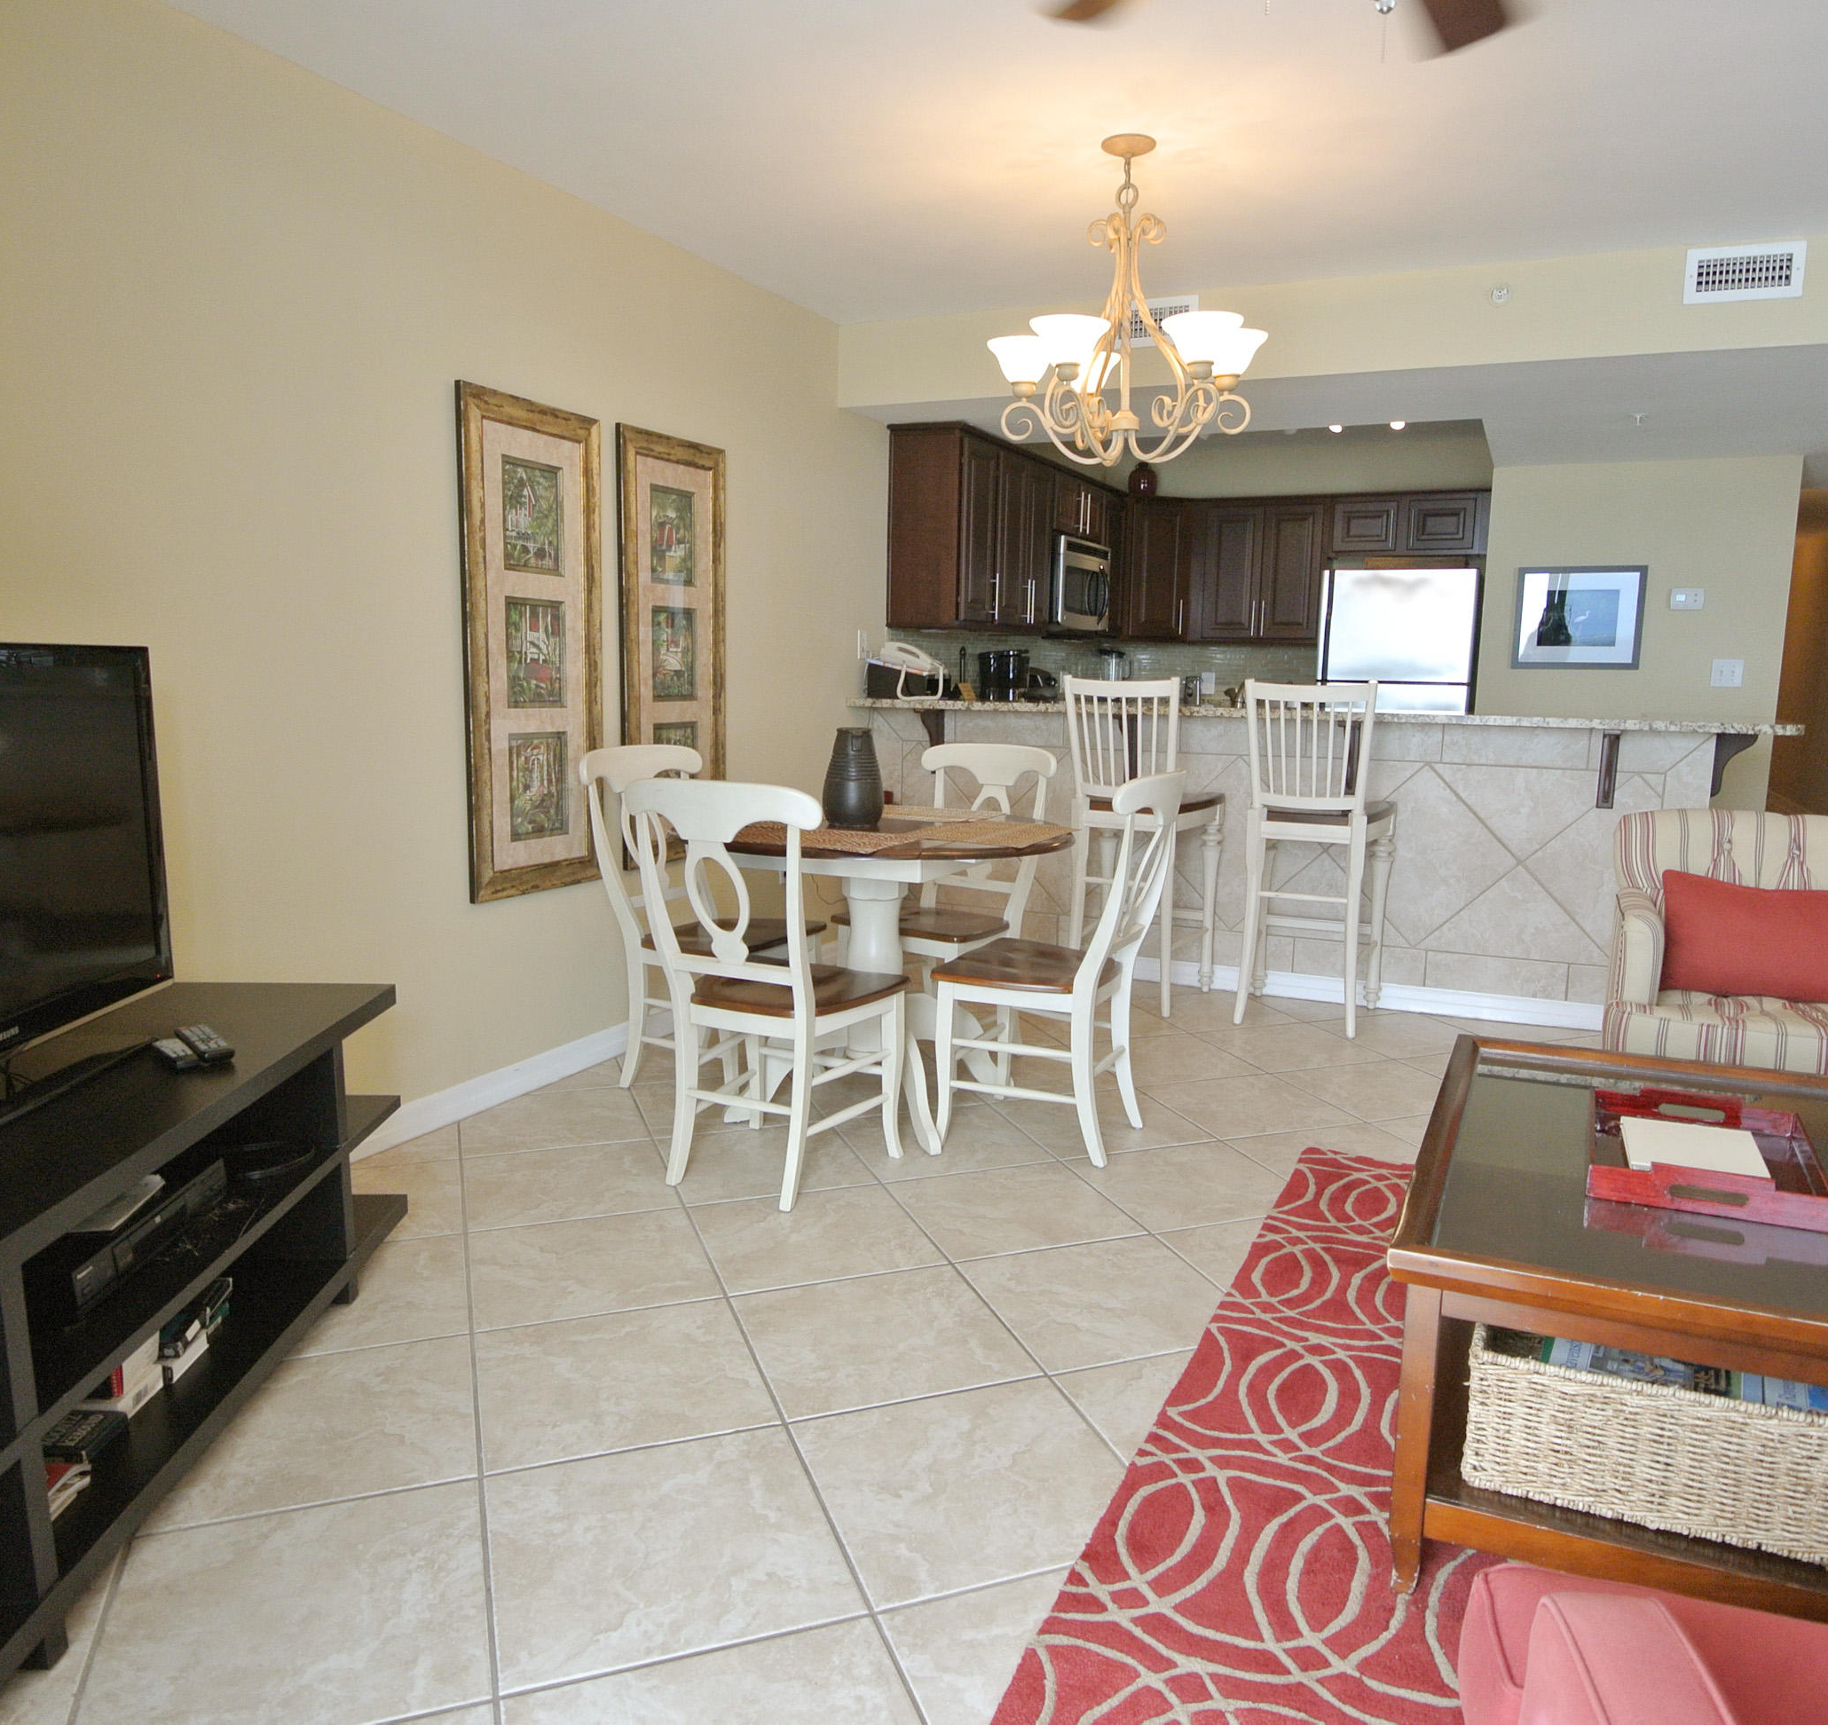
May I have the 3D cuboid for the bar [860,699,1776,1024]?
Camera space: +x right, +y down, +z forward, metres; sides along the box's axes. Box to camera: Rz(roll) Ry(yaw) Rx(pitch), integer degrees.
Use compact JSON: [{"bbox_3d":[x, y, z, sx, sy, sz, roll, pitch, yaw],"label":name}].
[{"bbox_3d":[1.321,-0.036,4.918,3.320,1.090,0.550,4,8,24],"label":"bar"}]

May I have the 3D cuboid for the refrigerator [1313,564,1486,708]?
[{"bbox_3d":[2.626,-0.668,7.051,0.756,1.760,0.760,4,8,24],"label":"refrigerator"}]

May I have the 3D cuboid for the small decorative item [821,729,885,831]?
[{"bbox_3d":[-0.172,-0.231,3.619,0.170,0.275,0.170,1,8,0],"label":"small decorative item"}]

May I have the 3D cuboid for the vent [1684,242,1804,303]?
[{"bbox_3d":[2.582,-1.831,3.999,0.325,0.165,0.030,4,8,24],"label":"vent"}]

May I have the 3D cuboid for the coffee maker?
[{"bbox_3d":[0.438,-0.865,6.306,0.220,0.340,0.190,4,8,24],"label":"coffee maker"}]

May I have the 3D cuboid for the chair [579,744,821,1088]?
[{"bbox_3d":[-0.564,0.164,3.648,0.520,0.960,0.490,4,8,21],"label":"chair"}]

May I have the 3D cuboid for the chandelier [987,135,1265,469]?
[{"bbox_3d":[0.505,-1.344,3.113,0.650,0.750,0.650,4,8,24],"label":"chandelier"}]

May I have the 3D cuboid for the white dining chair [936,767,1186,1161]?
[{"bbox_3d":[0.363,0.245,3.370,0.535,0.960,0.485,5,8,27],"label":"white dining chair"}]

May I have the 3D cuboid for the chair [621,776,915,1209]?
[{"bbox_3d":[-0.314,0.258,3.013,0.490,0.950,0.510,5,9,27],"label":"chair"}]

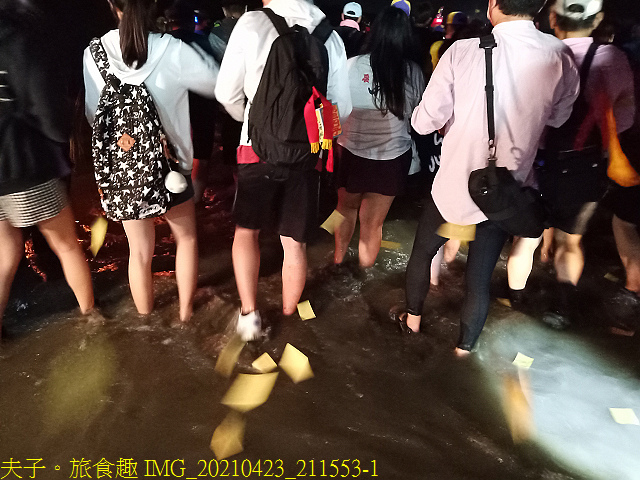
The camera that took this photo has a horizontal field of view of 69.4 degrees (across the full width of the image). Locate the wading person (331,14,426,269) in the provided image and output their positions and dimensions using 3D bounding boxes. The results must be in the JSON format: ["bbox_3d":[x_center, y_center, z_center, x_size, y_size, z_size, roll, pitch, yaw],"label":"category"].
[{"bbox_3d":[0.321,-0.408,2.590,0.470,1.600,0.340,4,25,5],"label":"wading person"}]

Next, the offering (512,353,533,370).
[{"bbox_3d":[0.906,0.539,2.053,0.075,0.010,0.093,18,29,32],"label":"offering"}]

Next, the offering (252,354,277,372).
[{"bbox_3d":[-0.235,0.537,1.991,0.092,0.010,0.085,23,32,39],"label":"offering"}]

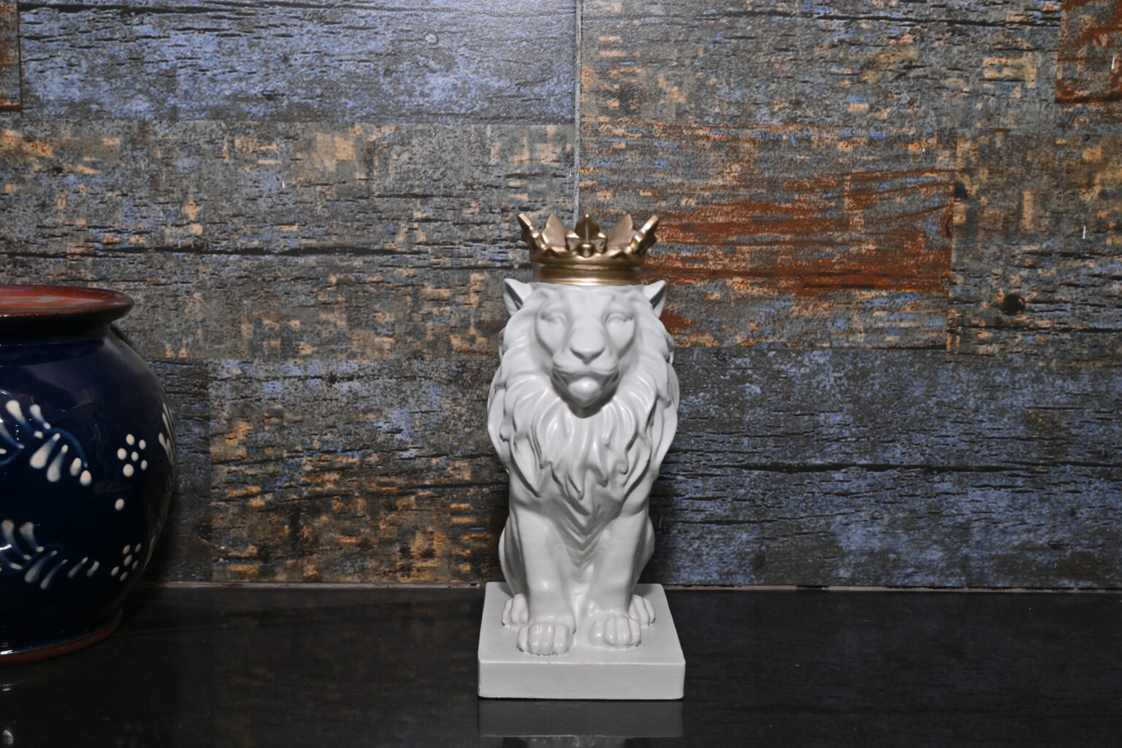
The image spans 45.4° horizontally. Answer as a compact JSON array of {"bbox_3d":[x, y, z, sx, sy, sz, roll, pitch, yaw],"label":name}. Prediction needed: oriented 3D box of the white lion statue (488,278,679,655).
[{"bbox_3d":[0.011,0.038,0.655,0.093,0.171,0.098,1,9,-1],"label":"white lion statue"}]

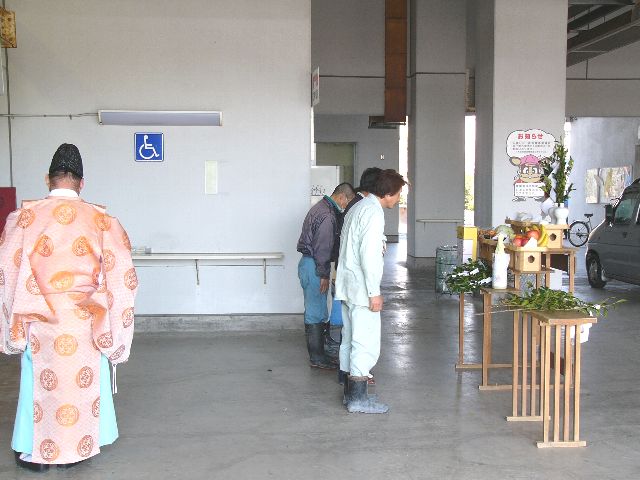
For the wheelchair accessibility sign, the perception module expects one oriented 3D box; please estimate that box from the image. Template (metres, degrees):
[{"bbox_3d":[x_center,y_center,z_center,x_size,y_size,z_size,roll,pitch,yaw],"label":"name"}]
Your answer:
[{"bbox_3d":[-1.762,-0.959,8.769,0.298,0.298,0.015,0,4,-5],"label":"wheelchair accessibility sign"}]

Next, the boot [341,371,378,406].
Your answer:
[{"bbox_3d":[0.287,1.017,5.982,0.270,0.250,0.105,0,4,5],"label":"boot"}]

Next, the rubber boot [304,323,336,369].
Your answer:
[{"bbox_3d":[0.025,0.890,7.128,0.290,0.360,0.120,1,4,13],"label":"rubber boot"}]

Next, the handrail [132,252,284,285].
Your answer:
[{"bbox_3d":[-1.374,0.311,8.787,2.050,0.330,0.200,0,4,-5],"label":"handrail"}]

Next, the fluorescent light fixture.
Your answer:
[{"bbox_3d":[-1.636,-1.253,8.717,1.260,0.160,0.100,0,4,-5],"label":"fluorescent light fixture"}]

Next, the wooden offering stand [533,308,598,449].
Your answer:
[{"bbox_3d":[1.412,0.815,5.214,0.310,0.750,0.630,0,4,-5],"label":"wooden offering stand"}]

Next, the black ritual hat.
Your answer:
[{"bbox_3d":[-1.387,-0.435,4.658,0.190,0.205,0.230,0,1,-11],"label":"black ritual hat"}]

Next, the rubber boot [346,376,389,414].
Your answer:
[{"bbox_3d":[0.325,1.035,5.776,0.285,0.250,0.110,0,4,5],"label":"rubber boot"}]

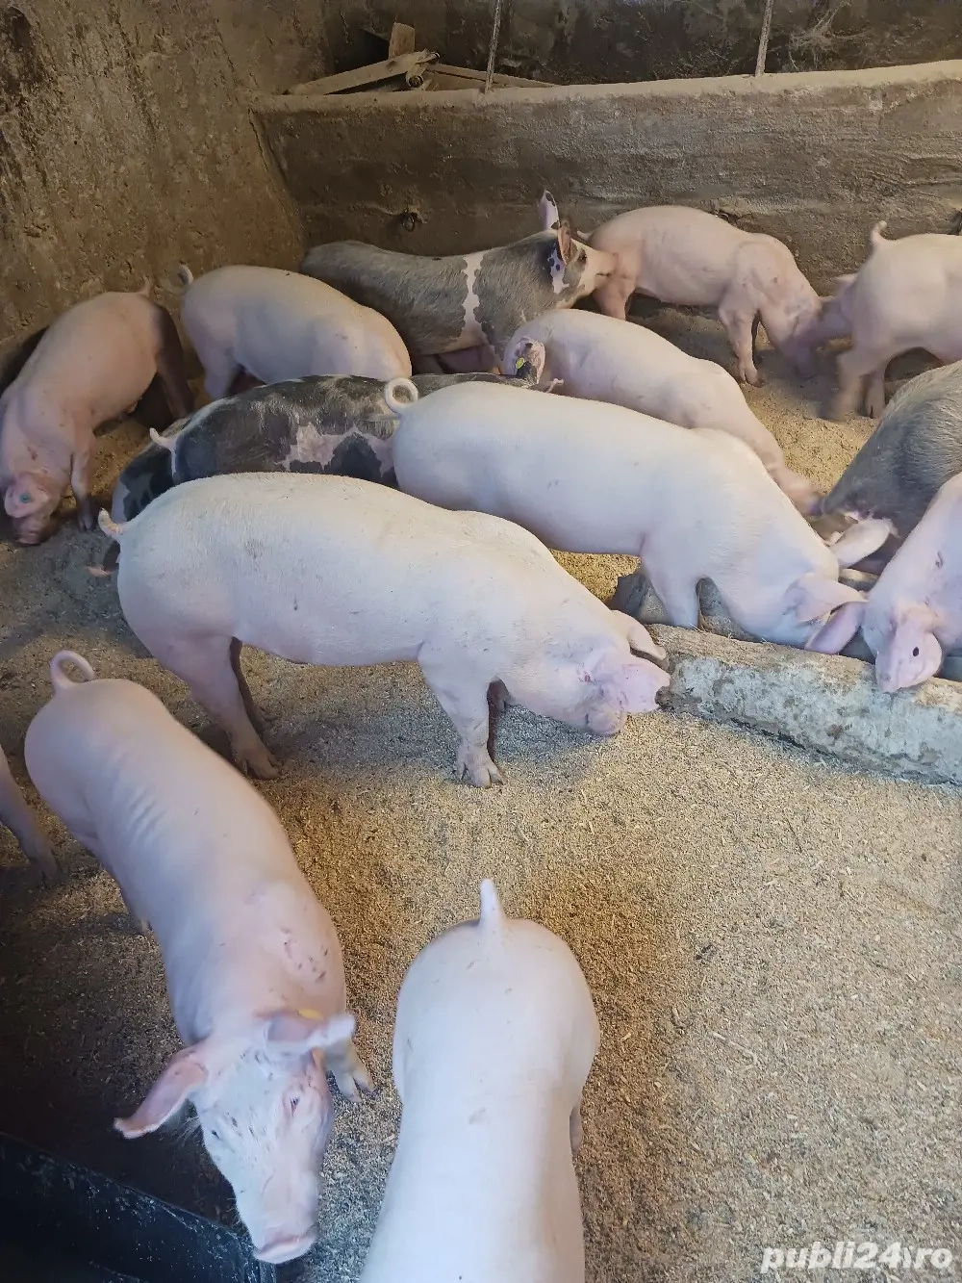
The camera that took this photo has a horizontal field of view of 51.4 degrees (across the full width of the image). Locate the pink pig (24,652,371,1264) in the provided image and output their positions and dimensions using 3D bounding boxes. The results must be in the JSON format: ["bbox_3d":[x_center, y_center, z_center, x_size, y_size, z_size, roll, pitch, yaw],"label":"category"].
[{"bbox_3d":[-0.465,0.455,1.572,0.368,0.552,0.998,-21,40,-27],"label":"pink pig"}]

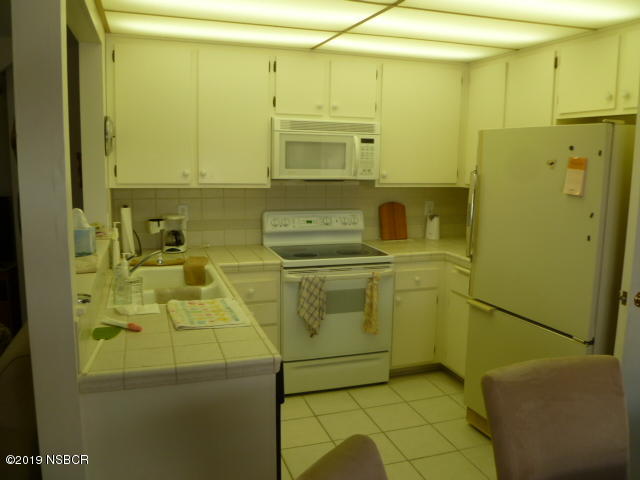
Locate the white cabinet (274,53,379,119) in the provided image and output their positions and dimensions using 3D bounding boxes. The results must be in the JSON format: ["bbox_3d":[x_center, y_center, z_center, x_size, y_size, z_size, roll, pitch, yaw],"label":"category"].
[{"bbox_3d":[-0.009,-1.042,3.619,0.760,0.445,0.335,-2,8,-17],"label":"white cabinet"}]

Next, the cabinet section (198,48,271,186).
[{"bbox_3d":[-0.593,-0.789,3.455,0.465,0.850,0.320,-2,10,-18],"label":"cabinet section"}]

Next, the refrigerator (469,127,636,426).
[{"bbox_3d":[1.384,0.290,2.768,0.780,1.710,0.800,-3,9,-21],"label":"refrigerator"}]

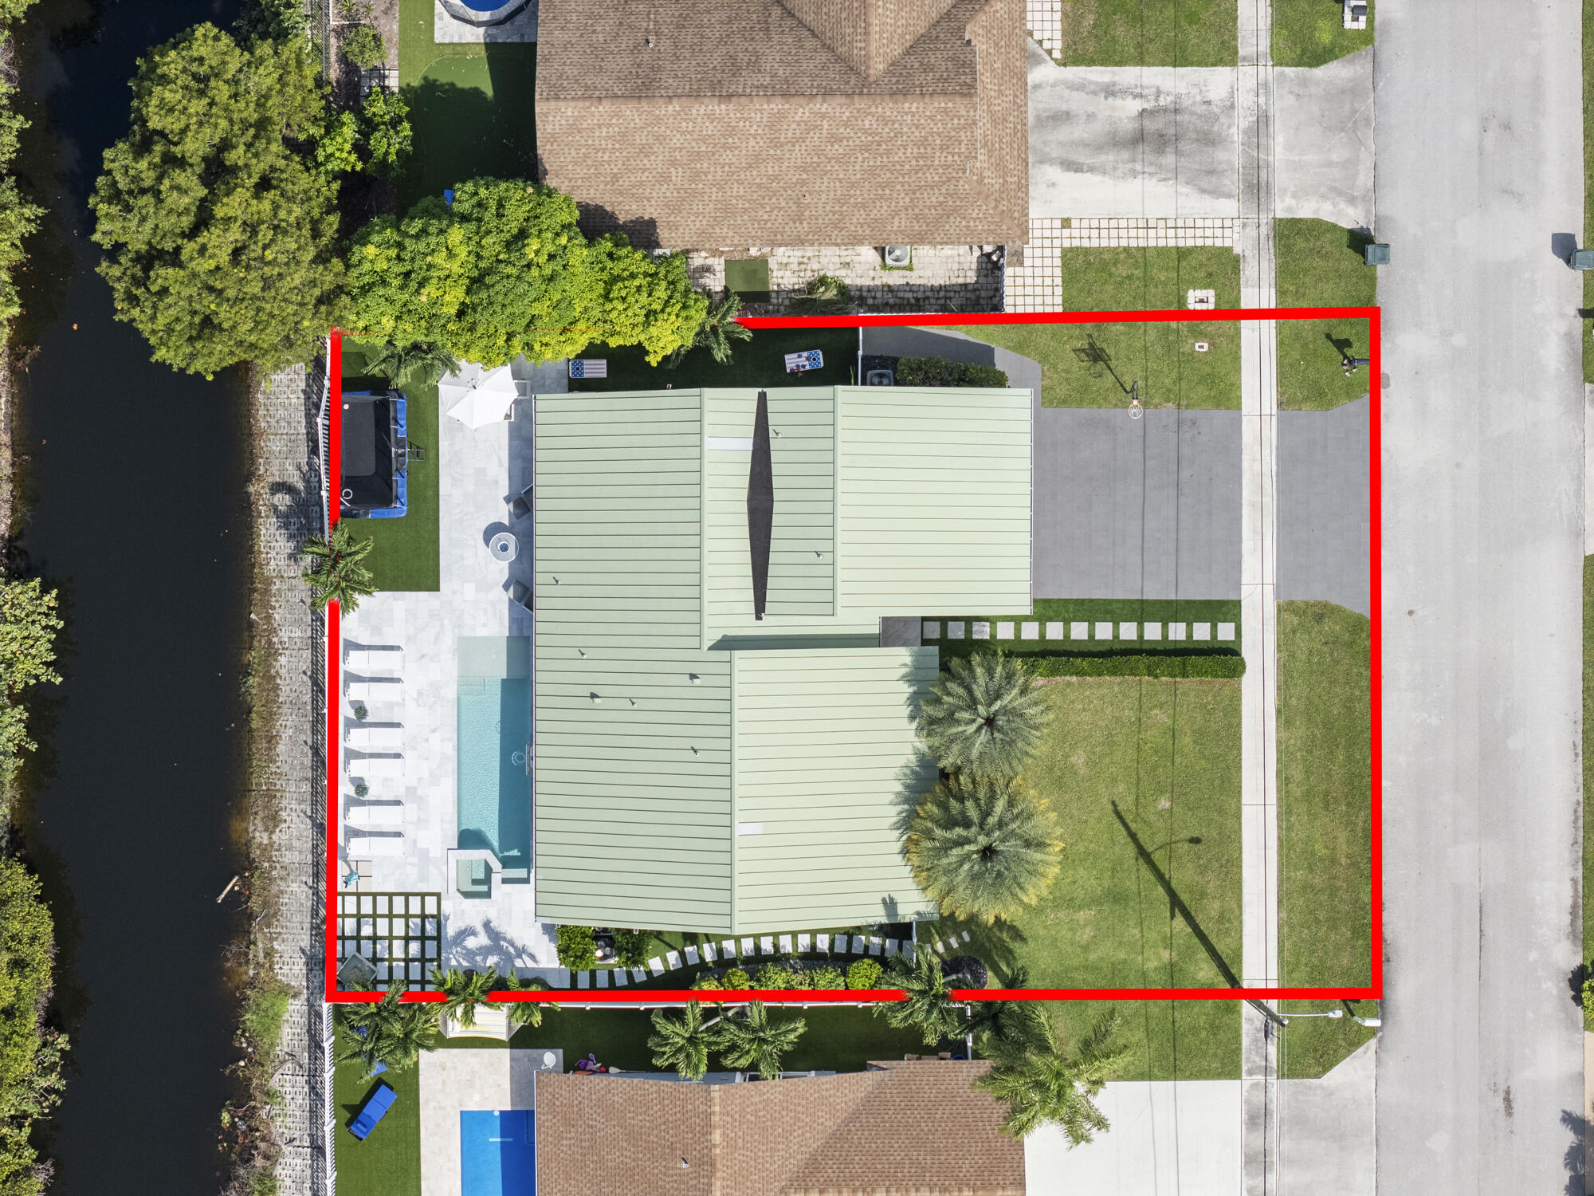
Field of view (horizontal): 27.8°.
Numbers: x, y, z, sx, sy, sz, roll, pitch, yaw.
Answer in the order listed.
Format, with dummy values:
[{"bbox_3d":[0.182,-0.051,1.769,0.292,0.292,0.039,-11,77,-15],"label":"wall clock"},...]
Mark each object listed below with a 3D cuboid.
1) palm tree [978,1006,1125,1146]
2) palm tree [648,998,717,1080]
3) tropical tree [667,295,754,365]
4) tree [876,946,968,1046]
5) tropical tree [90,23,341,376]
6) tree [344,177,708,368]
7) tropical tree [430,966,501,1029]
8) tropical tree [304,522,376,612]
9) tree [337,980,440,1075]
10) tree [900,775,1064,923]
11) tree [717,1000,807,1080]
[{"bbox_3d":[8.161,15.302,105.200,5.080,6.600,4.480,1,90,0],"label":"palm tree"},{"bbox_3d":[-3.612,14.428,106.200,2.560,4.600,2.680,1,90,0],"label":"palm tree"},{"bbox_3d":[-2.802,-8.732,106.250,2.800,4.500,2.400,1,90,0],"label":"tropical tree"},{"bbox_3d":[3.983,12.836,105.600,3.020,5.800,3.340,1,90,0],"label":"tree"},{"bbox_3d":[-18.679,-12.806,103.750,8.140,9.500,11.380,1,90,0],"label":"tropical tree"},{"bbox_3d":[-8.720,-10.464,104.200,11.710,8.600,6.130,1,90,0],"label":"tree"},{"bbox_3d":[-10.882,13.128,106.550,2.370,3.900,2.120,1,90,0],"label":"tropical tree"},{"bbox_3d":[-14.977,-0.958,106.350,2.450,4.300,3.020,1,90,0],"label":"tropical tree"},{"bbox_3d":[-13.332,14.063,106.200,3.330,4.600,3.250,1,90,0],"label":"tree"},{"bbox_3d":[6.047,8.143,105.300,5.120,6.400,4.880,1,90,0],"label":"tree"},{"bbox_3d":[-1.096,14.408,106.200,2.880,4.600,2.640,1,90,0],"label":"tree"}]

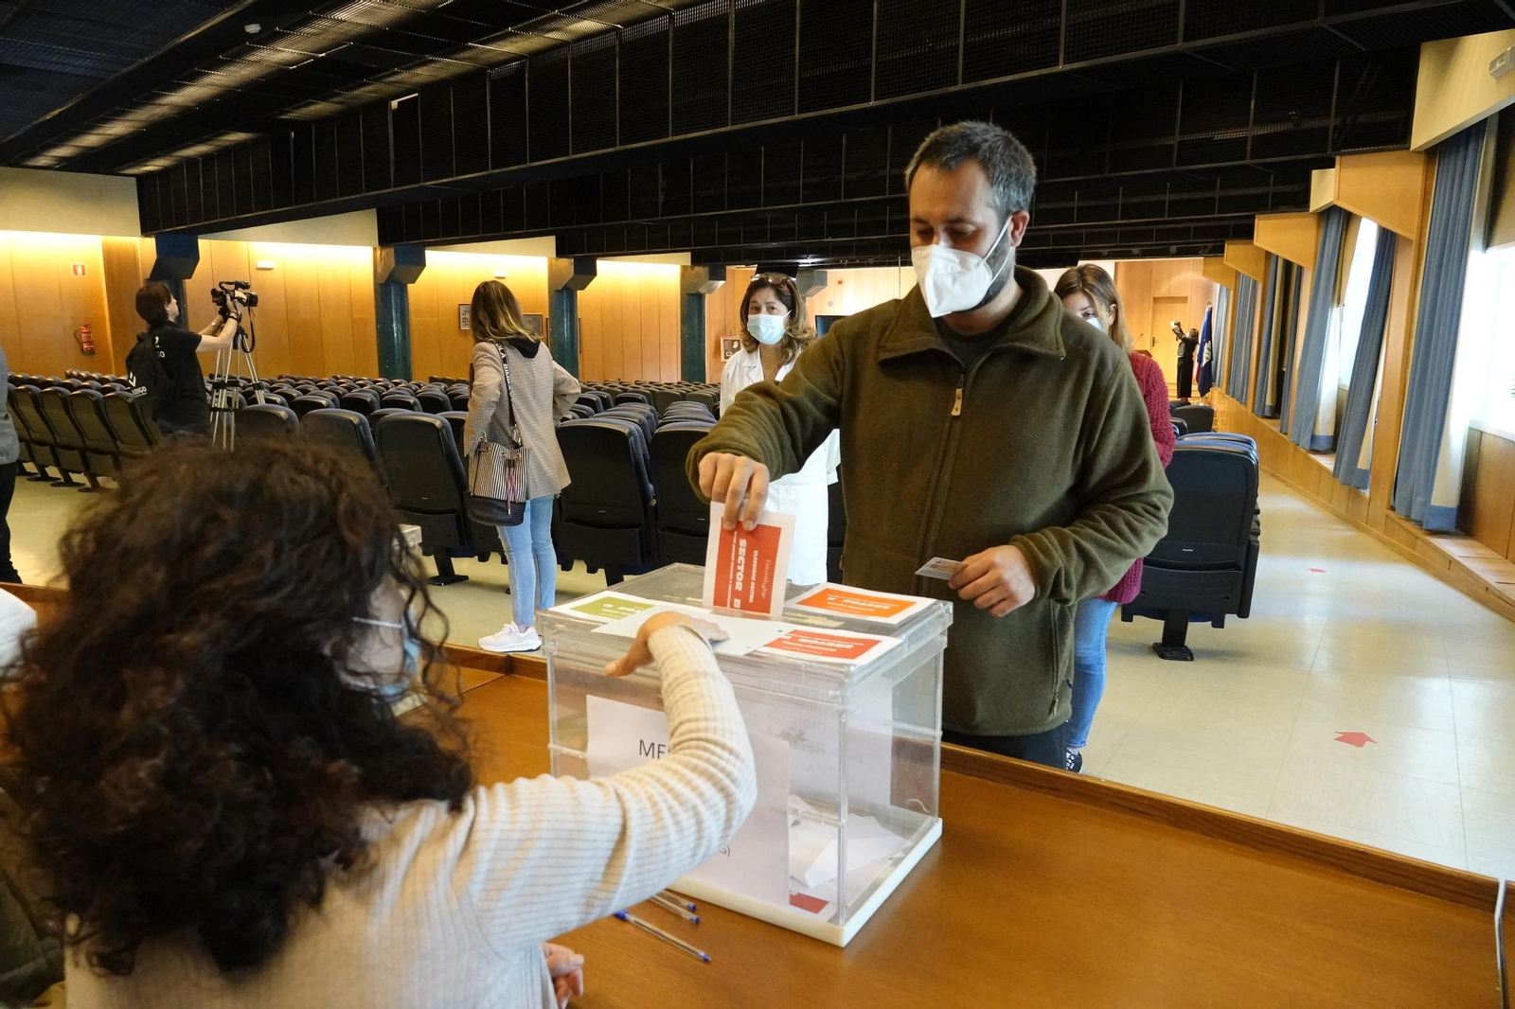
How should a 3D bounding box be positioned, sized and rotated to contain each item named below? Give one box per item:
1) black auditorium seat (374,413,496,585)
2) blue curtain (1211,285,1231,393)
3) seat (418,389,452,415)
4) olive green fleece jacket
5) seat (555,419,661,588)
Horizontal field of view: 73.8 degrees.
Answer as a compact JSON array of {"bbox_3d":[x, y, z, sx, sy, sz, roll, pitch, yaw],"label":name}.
[{"bbox_3d":[-1.785,-0.037,5.814,0.540,0.970,0.600,4,10,20],"label":"black auditorium seat"},{"bbox_3d":[10.188,-3.784,22.141,0.250,2.350,1.100,4,11,20],"label":"blue curtain"},{"bbox_3d":[-3.757,-0.888,12.316,0.540,0.970,0.600,4,10,20],"label":"seat"},{"bbox_3d":[0.330,0.029,1.581,0.620,0.780,0.600,4,11,20],"label":"olive green fleece jacket"},{"bbox_3d":[-0.765,0.010,5.421,0.560,0.970,0.550,5,11,22],"label":"seat"}]

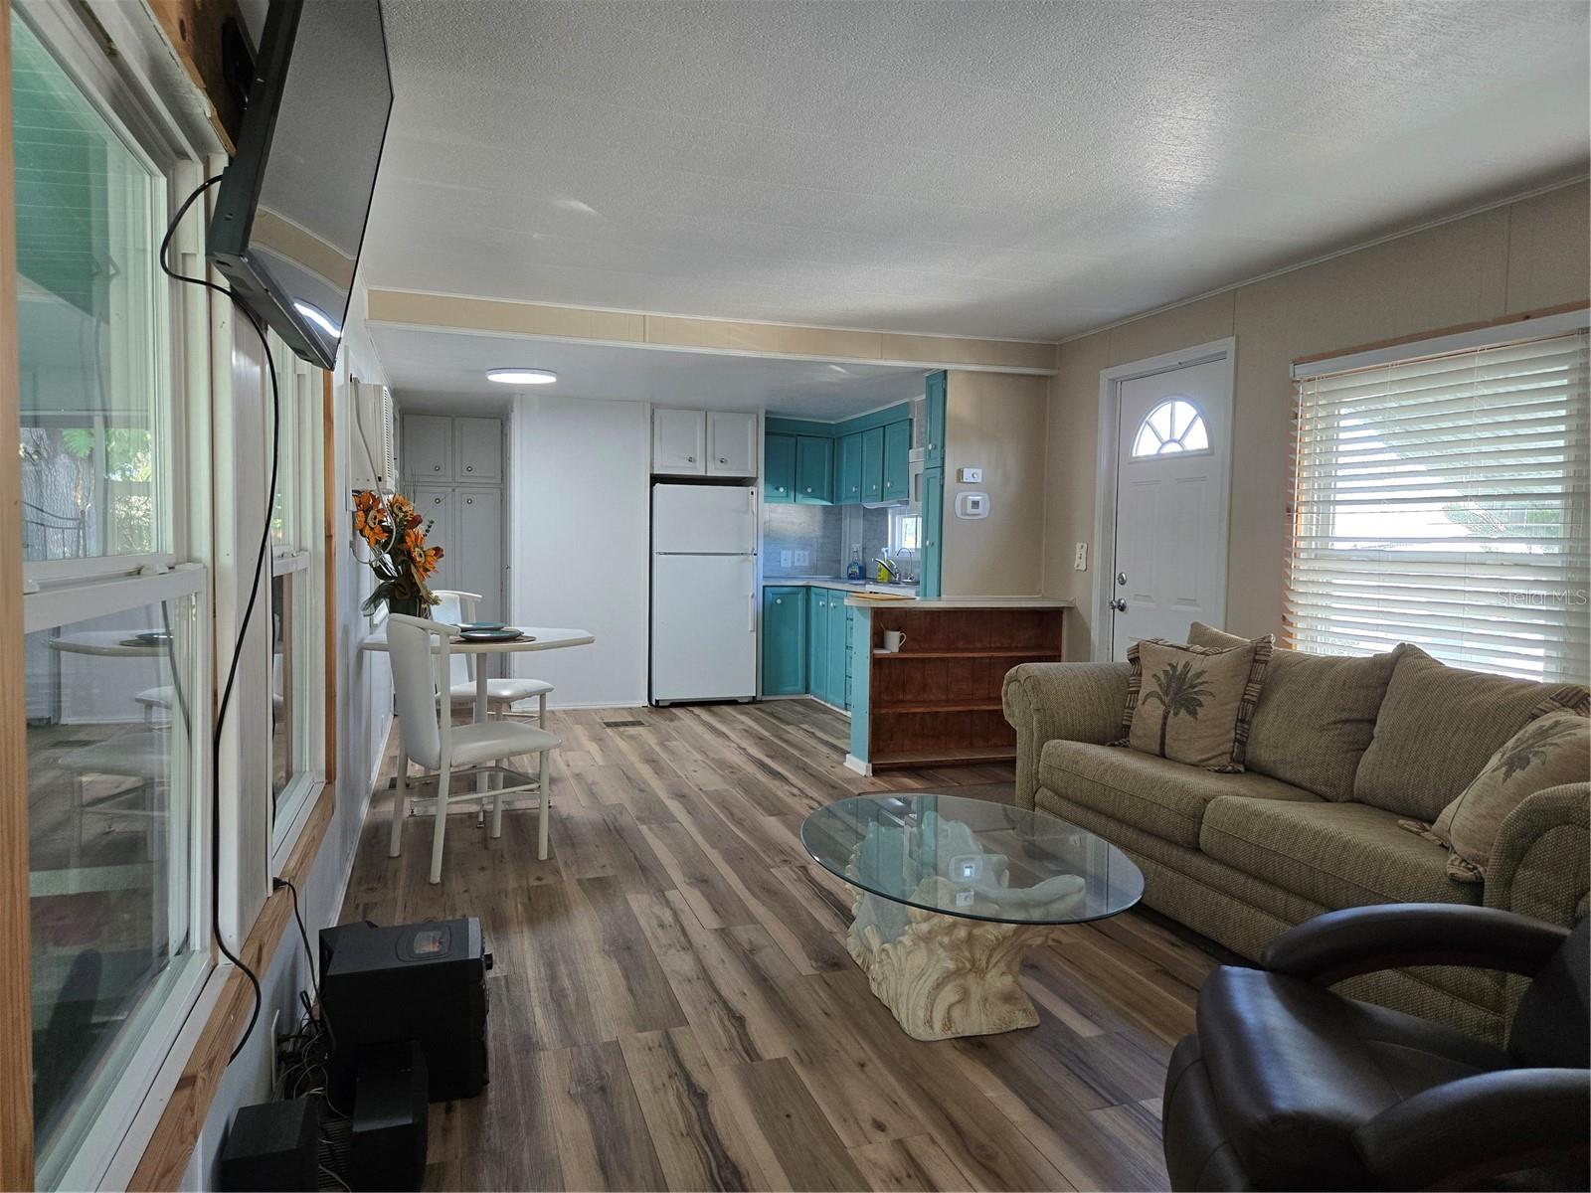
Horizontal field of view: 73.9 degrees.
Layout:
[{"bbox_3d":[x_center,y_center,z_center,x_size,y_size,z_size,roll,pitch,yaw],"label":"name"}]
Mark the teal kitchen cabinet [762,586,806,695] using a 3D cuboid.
[{"bbox_3d":[-0.169,0.326,8.404,0.373,0.844,0.604,0,3,-18],"label":"teal kitchen cabinet"}]

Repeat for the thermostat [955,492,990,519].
[{"bbox_3d":[1.006,-0.516,5.978,0.220,0.154,0.037,0,3,-18],"label":"thermostat"}]

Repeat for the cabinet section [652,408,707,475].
[{"bbox_3d":[-0.912,-1.138,7.959,0.389,0.468,0.450,0,3,-18],"label":"cabinet section"}]

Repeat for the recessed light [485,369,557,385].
[{"bbox_3d":[-1.643,-1.327,6.339,0.418,0.031,0.418,0,3,-18],"label":"recessed light"}]

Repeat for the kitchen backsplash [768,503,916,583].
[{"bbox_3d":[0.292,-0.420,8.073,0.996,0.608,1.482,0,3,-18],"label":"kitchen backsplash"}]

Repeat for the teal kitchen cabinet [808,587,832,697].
[{"bbox_3d":[0.459,0.347,8.119,0.604,0.822,0.367,0,3,-18],"label":"teal kitchen cabinet"}]

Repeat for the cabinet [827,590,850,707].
[{"bbox_3d":[0.582,0.373,7.745,0.604,0.825,0.411,0,3,-18],"label":"cabinet"}]

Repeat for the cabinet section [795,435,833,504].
[{"bbox_3d":[0.120,-1.024,8.682,0.324,0.544,0.310,0,3,-18],"label":"cabinet section"}]

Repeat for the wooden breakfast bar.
[{"bbox_3d":[0.850,0.471,5.810,1.355,0.919,0.373,0,3,-18],"label":"wooden breakfast bar"}]

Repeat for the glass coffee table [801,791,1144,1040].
[{"bbox_3d":[0.442,0.878,2.841,0.824,0.430,1.150,0,3,-18],"label":"glass coffee table"}]

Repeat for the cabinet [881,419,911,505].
[{"bbox_3d":[0.864,-0.934,7.379,0.342,0.529,0.442,0,3,-18],"label":"cabinet"}]

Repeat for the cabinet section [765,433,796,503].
[{"bbox_3d":[-0.193,-1.024,8.578,0.322,0.544,0.310,0,3,-18],"label":"cabinet section"}]

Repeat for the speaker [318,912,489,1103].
[{"bbox_3d":[-0.878,0.941,2.401,0.320,0.310,0.261,0,3,-18],"label":"speaker"}]

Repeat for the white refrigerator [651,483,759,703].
[{"bbox_3d":[-0.766,-0.029,8.139,0.763,1.600,0.716,0,3,-18],"label":"white refrigerator"}]

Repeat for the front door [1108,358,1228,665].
[{"bbox_3d":[1.819,-0.074,5.206,0.050,2.054,0.865,0,3,-18],"label":"front door"}]

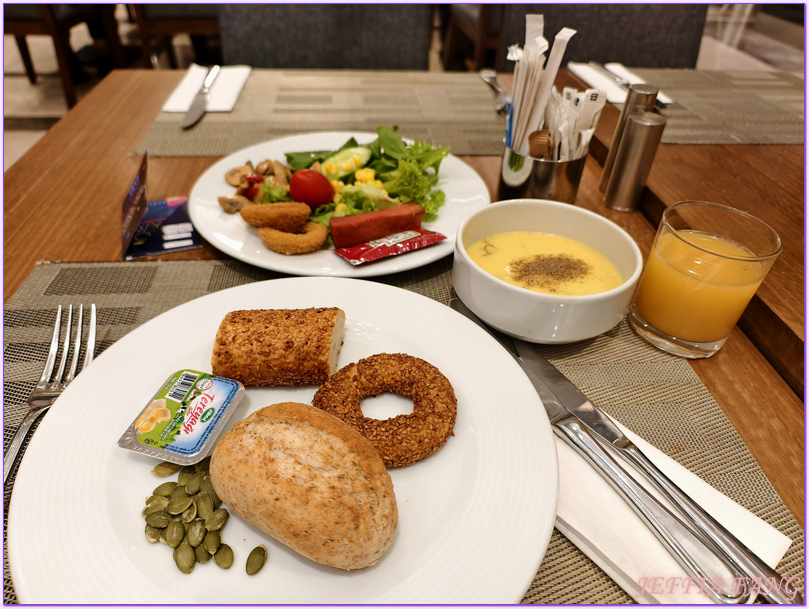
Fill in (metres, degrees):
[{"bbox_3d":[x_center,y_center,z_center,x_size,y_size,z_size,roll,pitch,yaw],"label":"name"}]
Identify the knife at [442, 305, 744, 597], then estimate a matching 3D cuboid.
[{"bbox_3d":[0.094,0.064,0.321,0.021,0.012,0.240,-18,44,-24],"label":"knife"}]

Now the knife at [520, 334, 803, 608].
[{"bbox_3d":[0.127,0.081,0.303,0.021,0.012,0.234,-18,44,-25],"label":"knife"}]

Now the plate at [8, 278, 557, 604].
[{"bbox_3d":[-0.054,0.073,0.290,0.265,0.024,0.265,4,39,0],"label":"plate"}]

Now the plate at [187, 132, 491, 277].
[{"bbox_3d":[-0.054,-0.097,0.500,0.270,0.024,0.270,2,39,-2],"label":"plate"}]

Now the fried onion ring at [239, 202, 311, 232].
[{"bbox_3d":[-0.103,-0.070,0.431,0.054,0.021,0.047,4,25,0],"label":"fried onion ring"}]

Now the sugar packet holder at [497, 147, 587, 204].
[{"bbox_3d":[0.129,-0.126,0.519,0.083,0.063,0.083,-1,39,-6],"label":"sugar packet holder"}]

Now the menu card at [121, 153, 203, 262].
[{"bbox_3d":[-0.200,-0.084,0.449,0.060,0.055,0.083,-3,39,-9],"label":"menu card"}]

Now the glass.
[{"bbox_3d":[0.201,-0.015,0.371,0.071,0.085,0.071,4,39,0],"label":"glass"}]

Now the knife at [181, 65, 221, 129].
[{"bbox_3d":[-0.272,-0.286,0.726,0.021,0.012,0.240,-1,39,-5],"label":"knife"}]

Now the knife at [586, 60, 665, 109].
[{"bbox_3d":[0.348,-0.354,0.858,0.021,0.012,0.240,-7,40,-12],"label":"knife"}]

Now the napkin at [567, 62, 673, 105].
[{"bbox_3d":[0.343,-0.360,0.871,0.092,0.006,0.203,-1,39,-6],"label":"napkin"}]

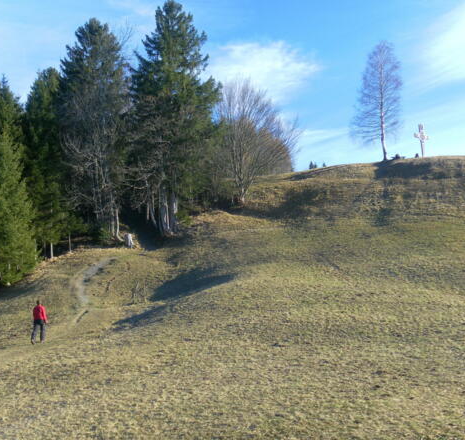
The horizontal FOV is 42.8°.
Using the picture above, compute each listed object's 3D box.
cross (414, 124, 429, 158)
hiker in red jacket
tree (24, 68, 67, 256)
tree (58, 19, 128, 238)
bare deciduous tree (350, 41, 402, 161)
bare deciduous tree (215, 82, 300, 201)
[{"bbox_3d":[21.658,-9.015,68.120,2.300,3.942,0.350,2,-4,-30],"label":"cross"},{"bbox_3d":[-7.741,4.118,23.854,0.580,1.753,0.500,-1,-4,9],"label":"hiker in red jacket"},{"bbox_3d":[-14.181,-4.474,45.443,4.000,14.510,4.000,0,-3,0],"label":"tree"},{"bbox_3d":[-11.325,-7.590,48.556,5.662,18.207,5.662,0,-3,0],"label":"tree"},{"bbox_3d":[16.387,-13.824,68.428,5.959,14.037,5.959,0,-3,0],"label":"bare deciduous tree"},{"bbox_3d":[2.444,-7.764,58.382,8.210,12.521,7.800,0,-3,0],"label":"bare deciduous tree"}]

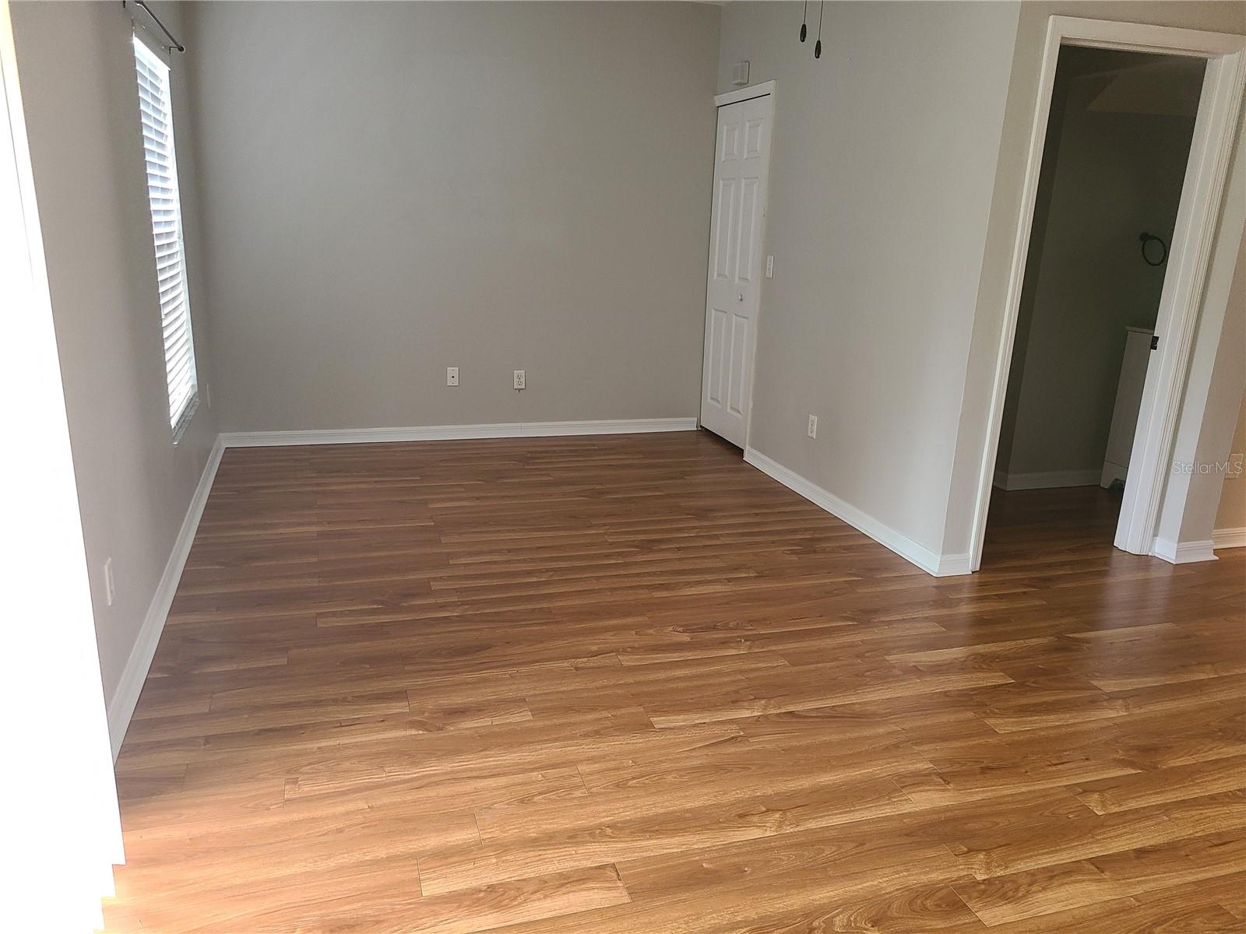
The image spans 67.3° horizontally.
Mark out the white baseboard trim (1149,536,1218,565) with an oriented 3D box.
[{"bbox_3d":[2.539,0.366,4.196,0.270,0.087,0.102,-3,17,-17],"label":"white baseboard trim"}]

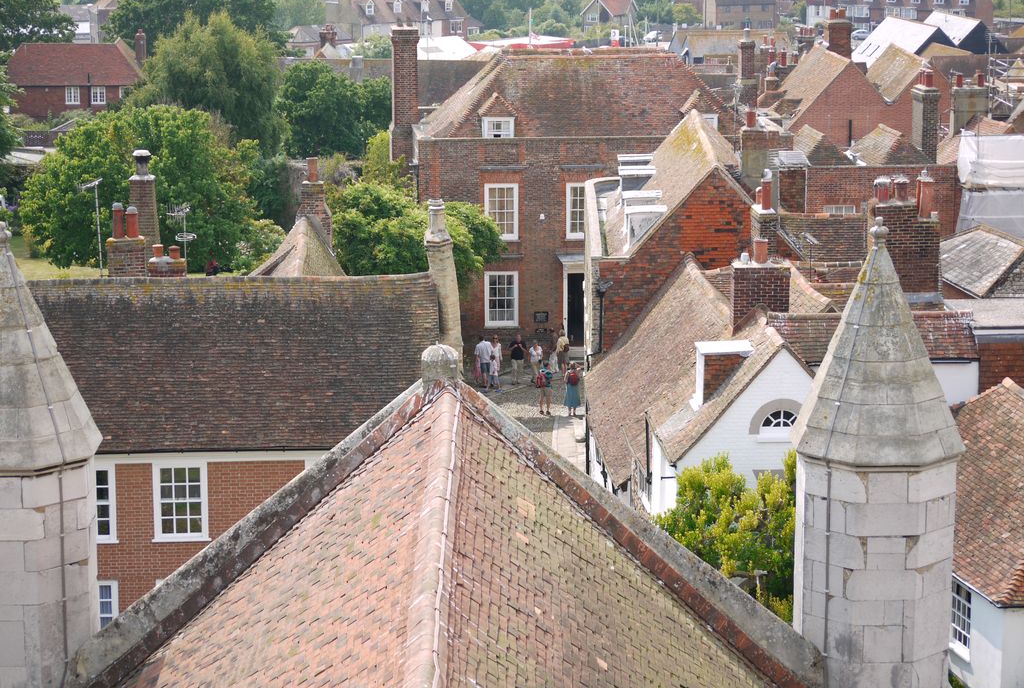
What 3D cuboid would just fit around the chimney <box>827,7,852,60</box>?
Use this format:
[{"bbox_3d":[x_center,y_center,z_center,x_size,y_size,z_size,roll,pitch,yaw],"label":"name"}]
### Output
[{"bbox_3d":[15.282,-14.531,125.000,1.050,2.500,1.100,-1,11,-3],"label":"chimney"}]

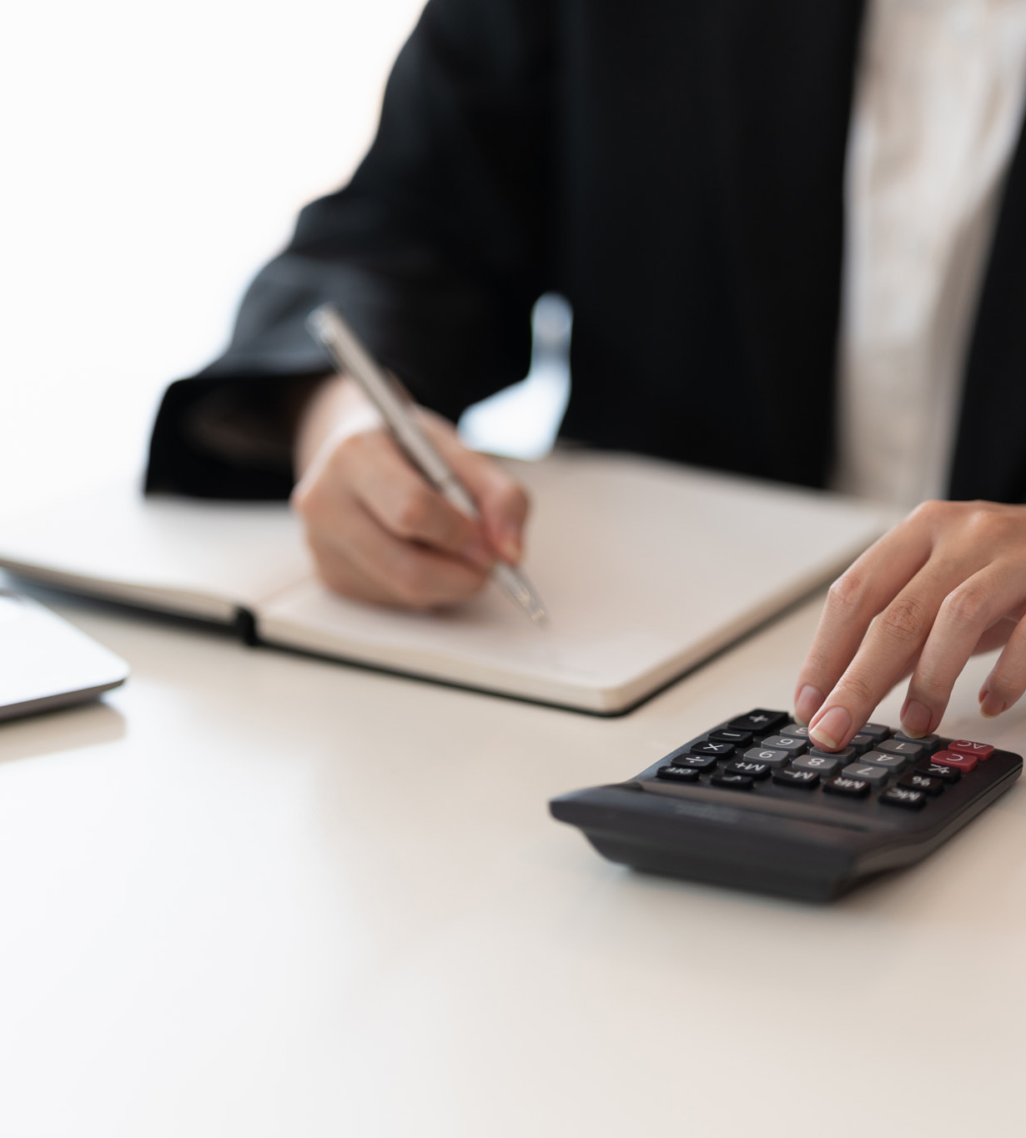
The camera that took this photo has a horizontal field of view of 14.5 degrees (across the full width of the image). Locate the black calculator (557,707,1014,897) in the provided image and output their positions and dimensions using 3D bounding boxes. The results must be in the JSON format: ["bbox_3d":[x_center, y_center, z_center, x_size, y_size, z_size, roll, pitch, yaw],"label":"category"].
[{"bbox_3d":[0.091,0.072,1.317,0.105,0.029,0.145,9,21,26],"label":"black calculator"}]

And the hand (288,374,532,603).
[{"bbox_3d":[-0.045,-0.030,1.525,0.084,0.071,0.123,-8,20,-20],"label":"hand"}]

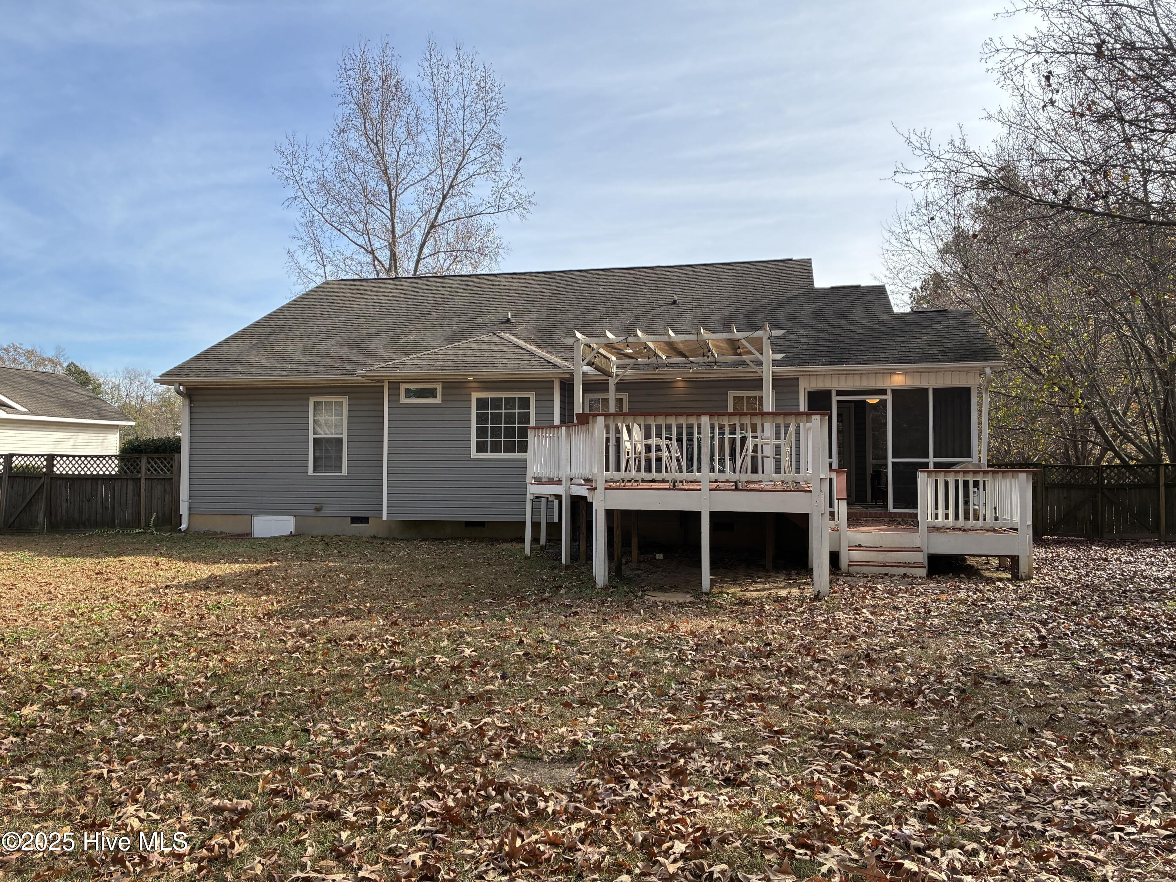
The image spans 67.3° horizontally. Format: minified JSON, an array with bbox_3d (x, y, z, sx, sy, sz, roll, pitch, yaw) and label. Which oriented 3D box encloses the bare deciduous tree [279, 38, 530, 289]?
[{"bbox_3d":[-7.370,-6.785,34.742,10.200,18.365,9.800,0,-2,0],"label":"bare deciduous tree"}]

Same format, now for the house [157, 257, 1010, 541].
[{"bbox_3d":[0.544,-1.304,23.456,16.700,6.770,13.500,0,-2,13],"label":"house"}]

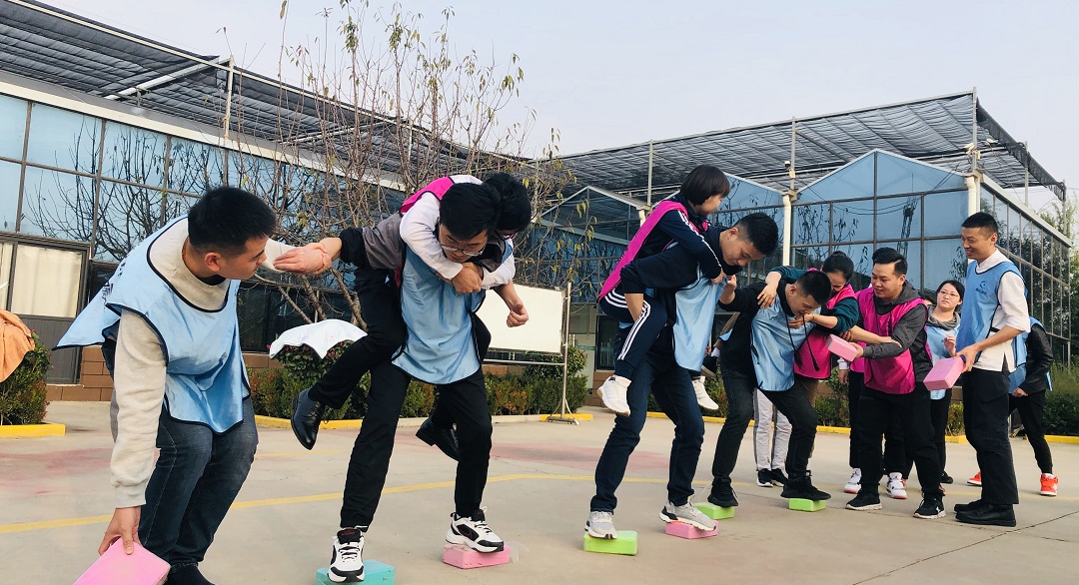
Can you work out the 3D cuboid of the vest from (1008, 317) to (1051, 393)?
[{"bbox_3d":[3.520,0.465,6.400,0.280,0.560,0.400,5,-5,-30],"label":"vest"}]

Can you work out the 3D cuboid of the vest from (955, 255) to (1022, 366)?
[{"bbox_3d":[2.627,0.119,5.094,0.260,0.630,0.410,3,-5,-7],"label":"vest"}]

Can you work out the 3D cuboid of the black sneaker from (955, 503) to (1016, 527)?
[{"bbox_3d":[2.507,1.239,4.897,0.300,0.120,0.108,0,-6,26],"label":"black sneaker"}]

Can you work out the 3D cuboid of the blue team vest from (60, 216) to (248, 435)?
[{"bbox_3d":[-0.990,0.084,2.250,0.360,0.530,0.430,26,10,36],"label":"blue team vest"}]

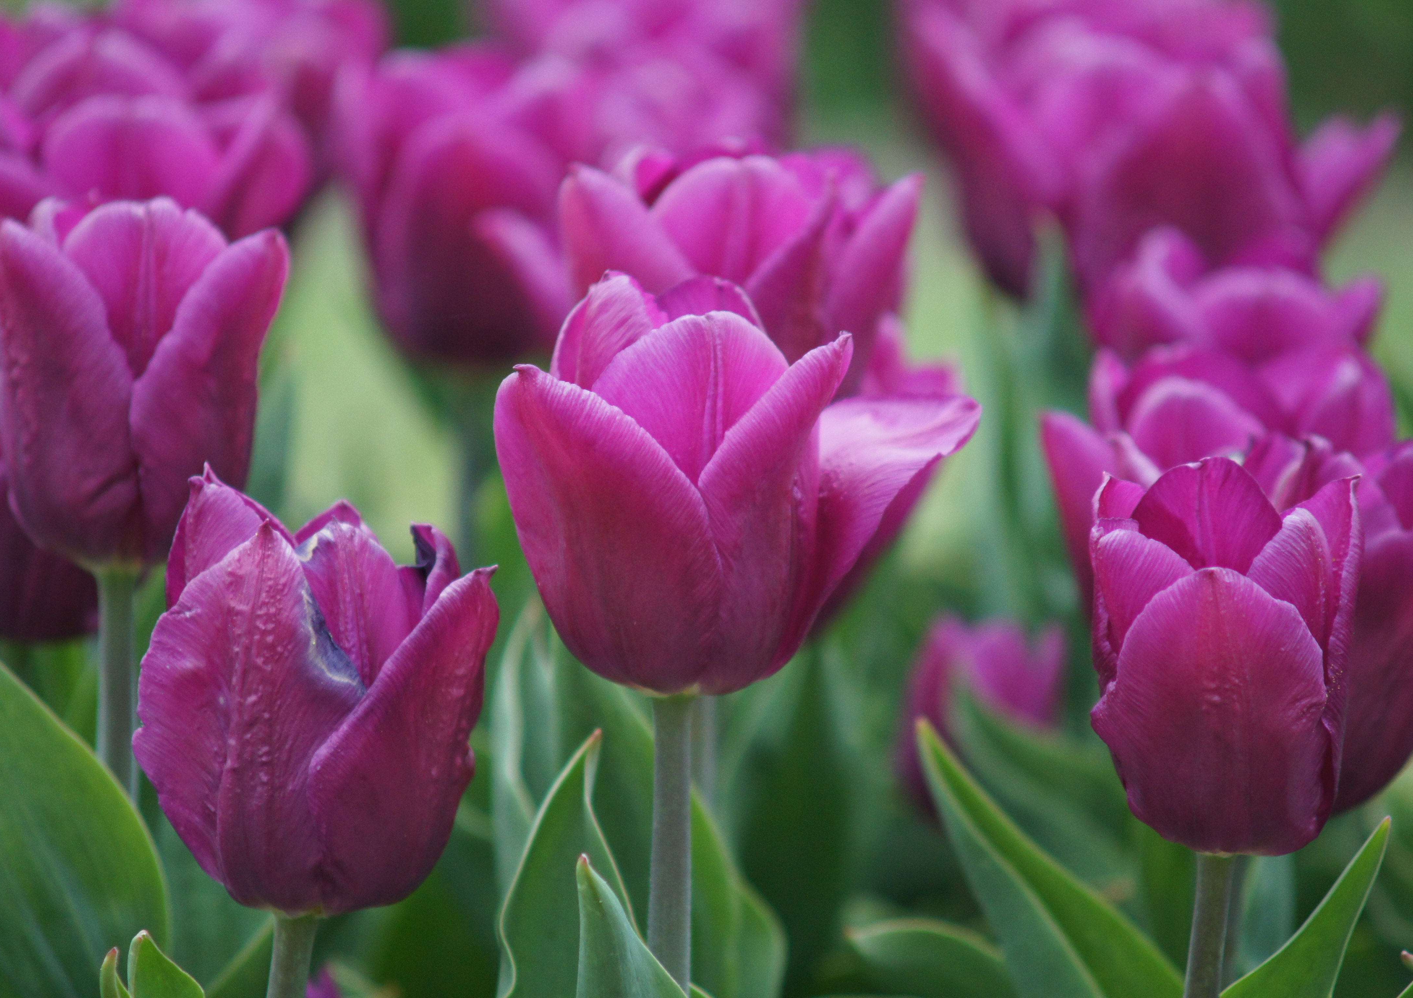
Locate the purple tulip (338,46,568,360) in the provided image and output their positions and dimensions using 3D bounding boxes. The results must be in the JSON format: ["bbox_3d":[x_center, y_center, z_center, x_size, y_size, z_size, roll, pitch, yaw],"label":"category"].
[{"bbox_3d":[-0.049,-0.058,2.580,0.051,0.060,0.050,0,10,0],"label":"purple tulip"}]

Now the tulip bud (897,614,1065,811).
[{"bbox_3d":[0.048,0.039,2.270,0.030,0.039,0.030,0,10,0],"label":"tulip bud"}]

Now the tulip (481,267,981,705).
[{"bbox_3d":[0.005,-0.001,2.100,0.077,0.063,0.062,0,10,0],"label":"tulip"}]

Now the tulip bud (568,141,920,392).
[{"bbox_3d":[0.006,-0.026,2.190,0.060,0.062,0.058,0,10,0],"label":"tulip bud"}]

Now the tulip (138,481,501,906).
[{"bbox_3d":[-0.062,0.032,2.070,0.057,0.065,0.053,0,10,0],"label":"tulip"}]

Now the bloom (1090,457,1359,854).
[{"bbox_3d":[0.082,0.026,2.090,0.043,0.060,0.043,0,10,0],"label":"bloom"}]

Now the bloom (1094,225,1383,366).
[{"bbox_3d":[0.097,-0.022,2.410,0.055,0.059,0.054,0,10,0],"label":"bloom"}]

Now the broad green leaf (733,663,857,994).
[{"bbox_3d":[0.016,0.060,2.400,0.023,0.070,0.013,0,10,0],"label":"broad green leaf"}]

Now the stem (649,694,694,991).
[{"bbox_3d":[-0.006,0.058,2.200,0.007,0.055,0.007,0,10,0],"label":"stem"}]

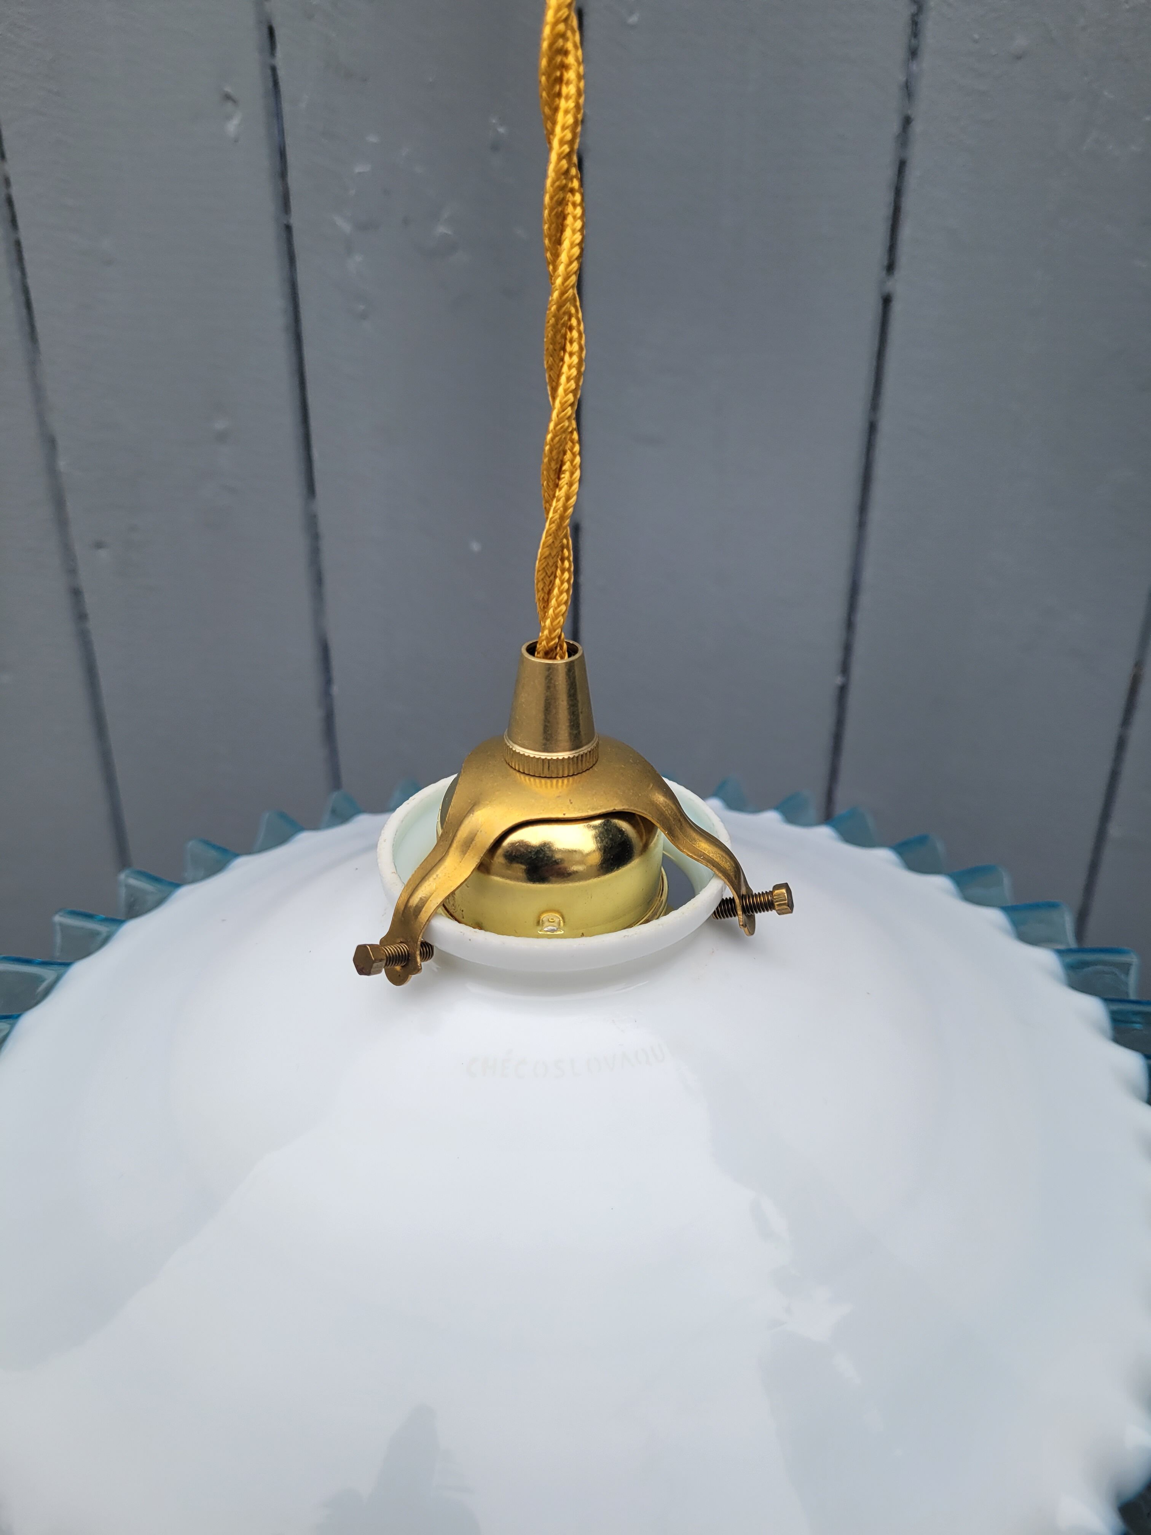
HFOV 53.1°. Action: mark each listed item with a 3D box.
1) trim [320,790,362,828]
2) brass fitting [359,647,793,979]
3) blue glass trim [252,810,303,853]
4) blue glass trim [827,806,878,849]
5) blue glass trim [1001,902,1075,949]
[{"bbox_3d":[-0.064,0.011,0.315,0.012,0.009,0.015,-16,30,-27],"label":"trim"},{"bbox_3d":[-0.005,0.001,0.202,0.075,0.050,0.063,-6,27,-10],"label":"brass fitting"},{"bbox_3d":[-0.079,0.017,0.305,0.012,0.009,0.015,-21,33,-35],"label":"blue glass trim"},{"bbox_3d":[0.073,0.016,0.304,0.012,0.009,0.015,21,34,37],"label":"blue glass trim"},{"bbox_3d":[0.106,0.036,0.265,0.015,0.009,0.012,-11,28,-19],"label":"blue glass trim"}]

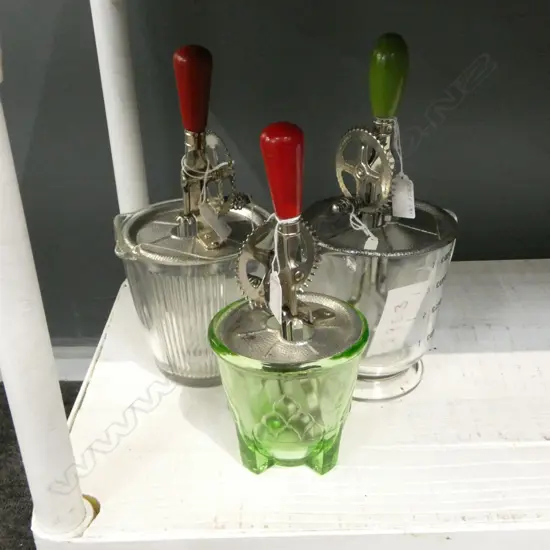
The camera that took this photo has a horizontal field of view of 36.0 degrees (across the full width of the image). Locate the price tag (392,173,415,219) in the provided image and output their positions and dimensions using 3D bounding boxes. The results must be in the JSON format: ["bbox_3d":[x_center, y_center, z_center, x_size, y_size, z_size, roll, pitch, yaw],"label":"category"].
[{"bbox_3d":[0.107,-0.065,0.704,0.018,0.037,0.001,4,25,19],"label":"price tag"}]

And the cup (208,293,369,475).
[{"bbox_3d":[0.011,0.088,0.643,0.117,0.117,0.117,-1,25,0],"label":"cup"}]

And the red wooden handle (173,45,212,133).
[{"bbox_3d":[-0.064,-0.147,0.670,0.030,0.069,0.030,1,28,0],"label":"red wooden handle"}]

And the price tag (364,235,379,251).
[{"bbox_3d":[0.076,-0.025,0.671,0.009,0.001,0.023,4,30,9],"label":"price tag"}]

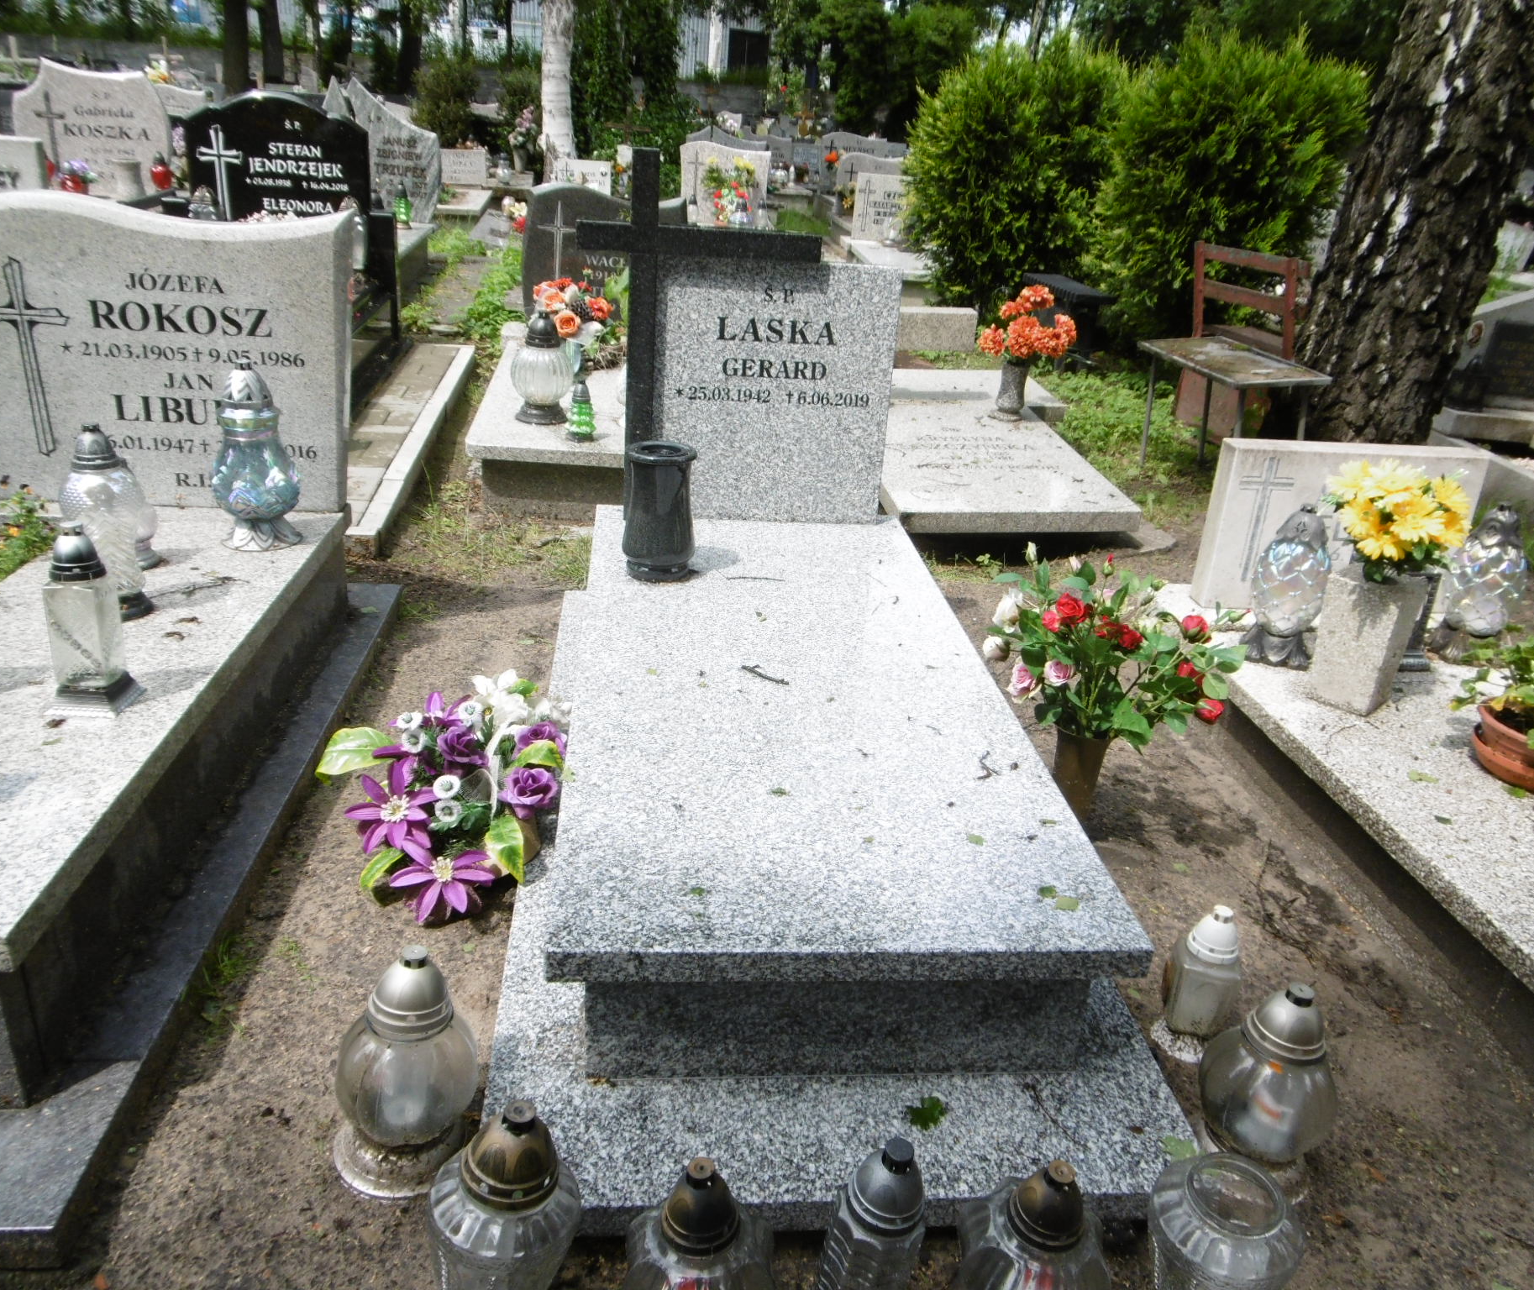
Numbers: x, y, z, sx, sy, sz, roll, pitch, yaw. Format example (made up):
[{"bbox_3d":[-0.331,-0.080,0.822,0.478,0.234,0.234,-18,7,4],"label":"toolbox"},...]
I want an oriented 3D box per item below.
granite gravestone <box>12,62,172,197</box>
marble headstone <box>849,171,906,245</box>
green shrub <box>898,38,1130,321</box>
[{"bbox_3d":[-3.671,-2.811,6.534,0.815,0.667,0.097,1,25,-7],"label":"granite gravestone"},{"bbox_3d":[1.195,-4.082,11.131,0.700,0.600,0.100,1,23,-7],"label":"marble headstone"},{"bbox_3d":[1.682,-3.013,7.966,1.550,1.750,1.500,2,25,-7],"label":"green shrub"}]

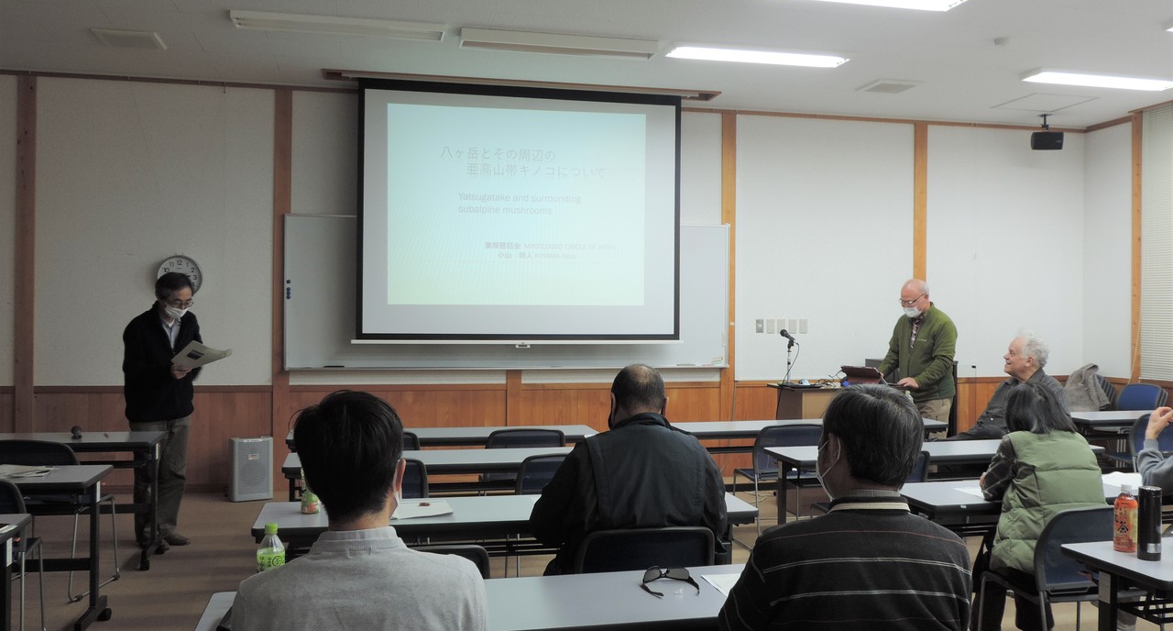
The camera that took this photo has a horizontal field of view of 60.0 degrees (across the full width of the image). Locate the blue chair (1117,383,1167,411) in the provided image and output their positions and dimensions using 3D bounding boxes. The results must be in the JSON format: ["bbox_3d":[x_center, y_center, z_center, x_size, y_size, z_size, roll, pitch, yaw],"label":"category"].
[{"bbox_3d":[4.629,0.996,8.858,0.550,0.800,0.510,0,0,-14],"label":"blue chair"}]

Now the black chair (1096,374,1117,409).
[{"bbox_3d":[4.511,1.007,9.518,0.570,0.840,0.510,0,0,-14],"label":"black chair"}]

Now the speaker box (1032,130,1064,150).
[{"bbox_3d":[4.075,-1.547,9.013,0.270,0.165,0.170,0,10,13],"label":"speaker box"}]

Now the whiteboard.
[{"bbox_3d":[-0.553,-0.168,8.369,3.690,1.230,0.070,0,0,-13],"label":"whiteboard"}]

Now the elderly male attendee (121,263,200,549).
[{"bbox_3d":[-2.528,0.560,6.052,0.370,1.640,0.470,1,0,37],"label":"elderly male attendee"}]

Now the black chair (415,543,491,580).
[{"bbox_3d":[-0.567,1.011,2.968,0.510,0.770,0.530,0,0,-14],"label":"black chair"}]

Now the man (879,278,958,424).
[{"bbox_3d":[2.446,0.583,7.478,0.500,1.690,0.550,0,0,-37],"label":"man"}]

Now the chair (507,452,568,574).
[{"bbox_3d":[-0.156,1.015,4.915,0.470,0.770,0.570,0,0,-13],"label":"chair"}]

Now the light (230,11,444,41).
[{"bbox_3d":[-1.500,-1.768,6.221,1.250,0.060,0.230,0,0,-13],"label":"light"}]

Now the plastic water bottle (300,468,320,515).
[{"bbox_3d":[-0.984,0.595,3.627,0.067,0.215,0.067,0,0,-13],"label":"plastic water bottle"}]

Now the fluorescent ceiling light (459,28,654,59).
[{"bbox_3d":[-0.180,-1.795,6.738,1.290,0.082,0.180,0,0,-14],"label":"fluorescent ceiling light"}]

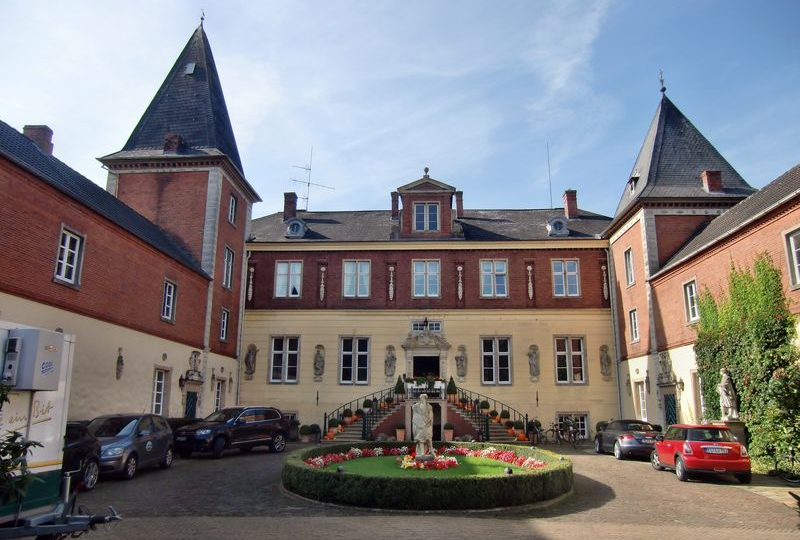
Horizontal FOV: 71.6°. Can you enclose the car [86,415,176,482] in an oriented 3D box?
[{"bbox_3d":[-7.950,4.955,15.840,1.770,1.580,4.200,1,-13,-2],"label":"car"}]

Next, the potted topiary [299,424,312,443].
[{"bbox_3d":[-4.442,7.767,26.271,0.640,0.880,0.640,0,-13,3],"label":"potted topiary"}]

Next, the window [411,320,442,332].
[{"bbox_3d":[1.490,3.177,31.192,1.720,0.660,0.180,0,-14,3],"label":"window"}]

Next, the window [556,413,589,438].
[{"bbox_3d":[9.095,8.182,29.195,1.715,1.385,0.220,0,-14,3],"label":"window"}]

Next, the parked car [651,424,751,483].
[{"bbox_3d":[8.445,5.141,15.844,1.700,1.407,3.700,-2,-14,12],"label":"parked car"}]

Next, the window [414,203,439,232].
[{"bbox_3d":[1.571,-3.113,32.888,1.440,1.860,0.220,0,-14,3],"label":"window"}]

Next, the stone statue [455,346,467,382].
[{"bbox_3d":[3.325,5.193,30.482,0.660,1.950,0.500,0,-14,3],"label":"stone statue"}]

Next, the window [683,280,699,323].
[{"bbox_3d":[11.190,1.207,21.316,0.200,1.670,1.070,0,-14,3],"label":"window"}]

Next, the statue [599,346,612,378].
[{"bbox_3d":[11.088,5.000,29.821,0.609,1.914,0.500,0,-14,3],"label":"statue"}]

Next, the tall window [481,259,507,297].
[{"bbox_3d":[4.970,0.433,29.290,1.513,2.010,0.250,0,-13,3],"label":"tall window"}]

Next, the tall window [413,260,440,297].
[{"bbox_3d":[1.491,0.492,31.225,1.570,2.150,0.200,0,-14,3],"label":"tall window"}]

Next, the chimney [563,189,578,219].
[{"bbox_3d":[10.960,-4.096,35.790,0.660,1.937,0.900,0,-14,3],"label":"chimney"}]

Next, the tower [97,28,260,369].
[{"bbox_3d":[-11.794,-3.999,30.541,6.600,22.000,6.500,0,-14,3],"label":"tower"}]

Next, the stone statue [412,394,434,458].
[{"bbox_3d":[0.616,4.075,14.537,0.580,1.680,0.520,0,-14,3],"label":"stone statue"}]

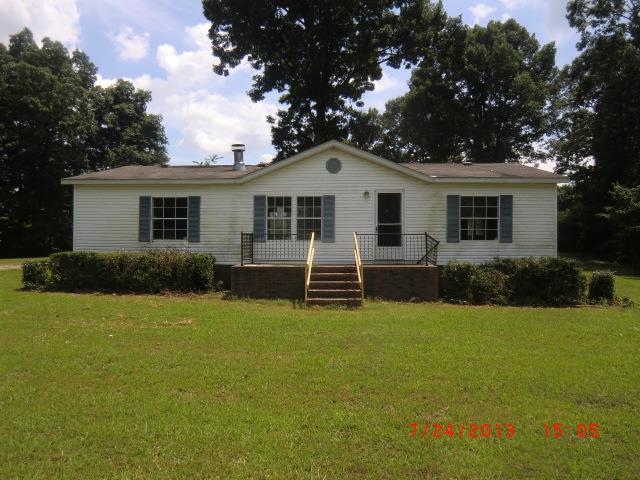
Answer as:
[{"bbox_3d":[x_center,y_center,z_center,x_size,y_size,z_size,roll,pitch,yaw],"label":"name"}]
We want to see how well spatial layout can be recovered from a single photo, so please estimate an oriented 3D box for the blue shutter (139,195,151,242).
[{"bbox_3d":[-5.430,-0.645,13.763,0.366,1.408,0.055,0,0,4],"label":"blue shutter"}]

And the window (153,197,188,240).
[{"bbox_3d":[-4.637,-0.646,13.713,1.163,1.378,0.110,0,0,4],"label":"window"}]

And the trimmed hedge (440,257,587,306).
[{"bbox_3d":[5.179,1.098,12.090,3.797,1.218,1.300,0,0,4],"label":"trimmed hedge"}]

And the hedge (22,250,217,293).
[{"bbox_3d":[-5.854,0.912,13.047,5.852,1.152,1.150,0,0,4],"label":"hedge"}]

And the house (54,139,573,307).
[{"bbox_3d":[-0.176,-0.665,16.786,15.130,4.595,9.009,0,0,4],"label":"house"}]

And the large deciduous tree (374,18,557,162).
[{"bbox_3d":[10.901,-7.612,33.986,14.200,18.721,13.000,0,0,4],"label":"large deciduous tree"}]

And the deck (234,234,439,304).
[{"bbox_3d":[0.390,0.721,12.143,5.502,1.795,2.350,0,0,4],"label":"deck"}]

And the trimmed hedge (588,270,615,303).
[{"bbox_3d":[7.781,1.276,12.365,0.686,0.860,0.750,0,0,4],"label":"trimmed hedge"}]

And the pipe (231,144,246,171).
[{"bbox_3d":[-2.890,-2.910,15.766,0.483,0.943,0.483,0,0,4],"label":"pipe"}]

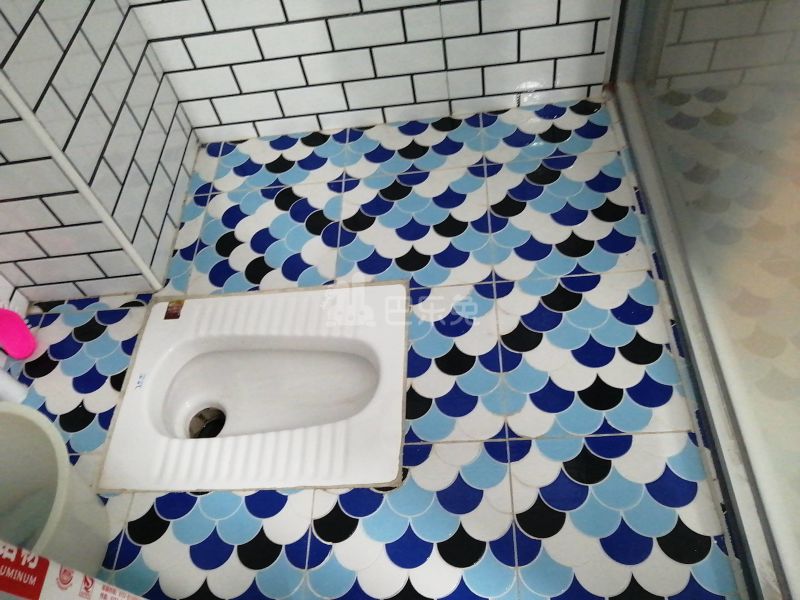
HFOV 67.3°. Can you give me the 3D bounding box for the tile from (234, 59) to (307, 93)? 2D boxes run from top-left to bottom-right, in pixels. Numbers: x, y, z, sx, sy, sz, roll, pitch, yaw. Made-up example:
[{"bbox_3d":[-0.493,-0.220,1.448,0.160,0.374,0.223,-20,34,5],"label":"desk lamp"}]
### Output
[{"bbox_3d":[-0.279,-0.485,1.294,0.148,0.071,0.010,-4,55,7],"label":"tile"}]

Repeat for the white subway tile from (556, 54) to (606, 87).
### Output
[{"bbox_3d":[0.383,-0.491,1.286,0.100,0.071,0.010,-4,55,7],"label":"white subway tile"}]

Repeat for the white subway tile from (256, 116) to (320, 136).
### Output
[{"bbox_3d":[-0.264,-0.415,1.421,0.150,0.041,0.009,-4,54,7],"label":"white subway tile"}]

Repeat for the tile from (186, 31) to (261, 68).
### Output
[{"bbox_3d":[-0.365,-0.525,1.251,0.149,0.071,0.010,-4,55,7],"label":"tile"}]

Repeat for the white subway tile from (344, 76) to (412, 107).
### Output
[{"bbox_3d":[-0.045,-0.462,1.335,0.149,0.071,0.010,-4,55,7],"label":"white subway tile"}]

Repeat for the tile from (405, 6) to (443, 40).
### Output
[{"bbox_3d":[0.046,-0.554,1.201,0.074,0.071,0.010,-4,55,7],"label":"tile"}]

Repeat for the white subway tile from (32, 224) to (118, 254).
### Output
[{"bbox_3d":[-0.575,-0.107,1.071,0.148,0.071,0.010,-4,55,7],"label":"white subway tile"}]

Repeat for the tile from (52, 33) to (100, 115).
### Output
[{"bbox_3d":[-0.537,-0.372,0.994,0.010,0.071,0.148,-4,55,7],"label":"tile"}]

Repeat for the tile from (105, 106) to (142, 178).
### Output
[{"bbox_3d":[-0.518,-0.290,1.117,0.009,0.071,0.150,-5,54,6],"label":"tile"}]

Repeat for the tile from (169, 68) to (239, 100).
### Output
[{"bbox_3d":[-0.431,-0.482,1.332,0.144,0.071,0.009,-4,54,7],"label":"tile"}]

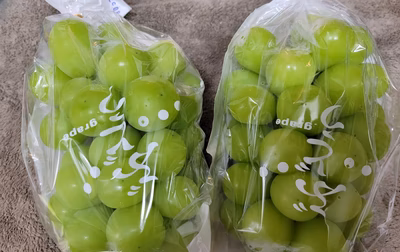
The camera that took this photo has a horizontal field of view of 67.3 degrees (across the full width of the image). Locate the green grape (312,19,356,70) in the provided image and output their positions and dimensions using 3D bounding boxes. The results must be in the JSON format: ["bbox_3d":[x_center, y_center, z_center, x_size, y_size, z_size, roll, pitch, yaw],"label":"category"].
[{"bbox_3d":[0.084,-0.050,0.187,0.027,0.029,0.030,0,67,0],"label":"green grape"}]

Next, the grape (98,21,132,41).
[{"bbox_3d":[-0.061,-0.063,0.215,0.026,0.026,0.028,0,70,0],"label":"grape"}]

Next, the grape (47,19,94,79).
[{"bbox_3d":[-0.084,-0.051,0.197,0.026,0.028,0.037,-17,70,-6],"label":"grape"}]

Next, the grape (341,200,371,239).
[{"bbox_3d":[0.103,0.062,0.205,0.029,0.029,0.029,0,70,0],"label":"grape"}]

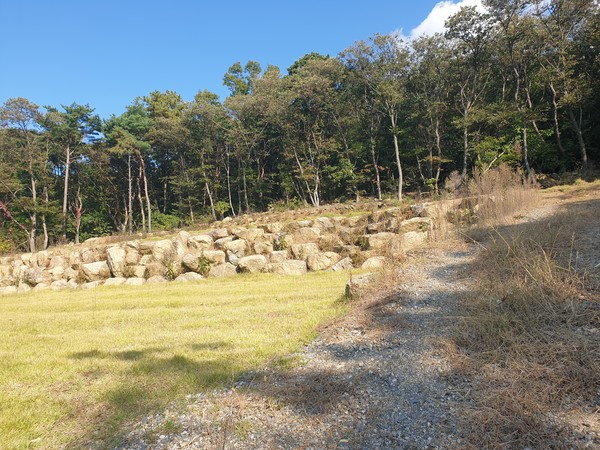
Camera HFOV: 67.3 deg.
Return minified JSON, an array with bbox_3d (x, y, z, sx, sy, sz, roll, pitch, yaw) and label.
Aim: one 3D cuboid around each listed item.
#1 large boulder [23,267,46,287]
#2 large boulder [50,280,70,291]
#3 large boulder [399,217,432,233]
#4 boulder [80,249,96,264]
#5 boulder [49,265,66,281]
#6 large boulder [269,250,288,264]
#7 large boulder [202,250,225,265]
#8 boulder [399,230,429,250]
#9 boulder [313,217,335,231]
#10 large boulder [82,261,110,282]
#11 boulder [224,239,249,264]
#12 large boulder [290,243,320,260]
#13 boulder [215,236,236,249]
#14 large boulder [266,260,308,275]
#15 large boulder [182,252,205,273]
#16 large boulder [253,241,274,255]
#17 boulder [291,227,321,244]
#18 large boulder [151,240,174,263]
[{"bbox_3d":[-8.718,1.691,14.800,0.750,0.620,0.620,-3,-1,-3],"label":"large boulder"},{"bbox_3d":[-9.071,2.282,17.000,0.576,0.420,0.550,-1,-3,0],"label":"large boulder"},{"bbox_3d":[4.177,-0.018,16.300,1.170,0.550,0.840,-3,-1,-3],"label":"large boulder"},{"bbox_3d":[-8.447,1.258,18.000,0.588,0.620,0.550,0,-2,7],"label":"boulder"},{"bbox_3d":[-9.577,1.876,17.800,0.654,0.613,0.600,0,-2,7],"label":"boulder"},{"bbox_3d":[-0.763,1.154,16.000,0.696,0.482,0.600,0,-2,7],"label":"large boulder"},{"bbox_3d":[-3.016,1.147,15.900,0.800,0.470,0.580,-3,-1,-3],"label":"large boulder"},{"bbox_3d":[3.929,0.536,15.600,0.990,0.660,0.740,-3,-1,-3],"label":"boulder"},{"bbox_3d":[1.022,-0.065,19.600,0.943,0.597,0.750,-1,-3,0],"label":"boulder"},{"bbox_3d":[-7.766,1.775,17.200,0.942,0.823,0.800,-1,-3,0],"label":"large boulder"},{"bbox_3d":[-2.282,0.953,16.200,0.820,0.890,0.770,-3,-1,-3],"label":"boulder"},{"bbox_3d":[0.200,0.964,16.400,1.070,0.635,0.850,0,-2,7],"label":"large boulder"},{"bbox_3d":[-2.760,0.648,16.700,0.770,0.420,0.560,-3,-1,-3],"label":"boulder"},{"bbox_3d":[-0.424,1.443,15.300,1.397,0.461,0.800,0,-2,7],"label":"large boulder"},{"bbox_3d":[-4.107,1.439,17.300,0.748,0.752,0.700,-1,-3,0],"label":"large boulder"},{"bbox_3d":[-1.458,0.899,18.000,0.859,0.548,0.700,-1,-3,0],"label":"large boulder"},{"bbox_3d":[0.227,0.433,18.600,1.234,0.728,0.900,-1,-3,0],"label":"boulder"},{"bbox_3d":[-5.441,1.052,17.900,0.835,0.856,0.740,-1,-3,0],"label":"large boulder"}]

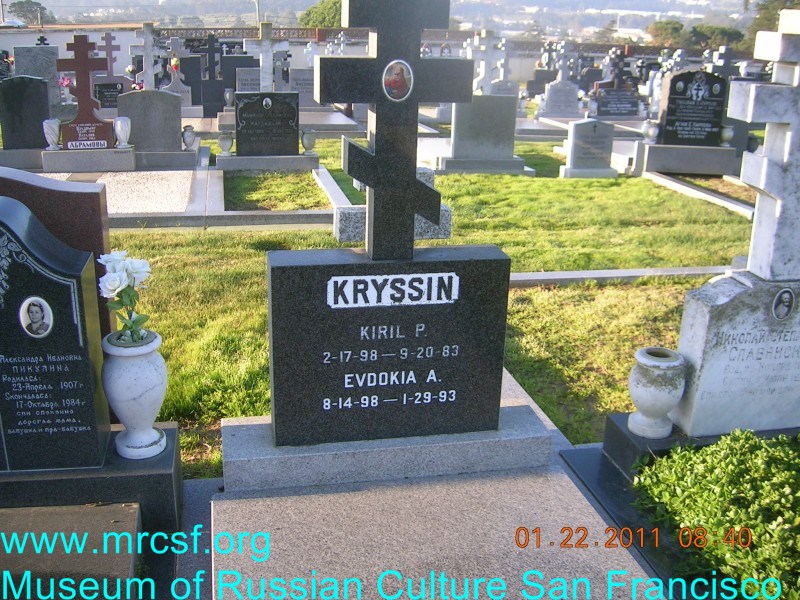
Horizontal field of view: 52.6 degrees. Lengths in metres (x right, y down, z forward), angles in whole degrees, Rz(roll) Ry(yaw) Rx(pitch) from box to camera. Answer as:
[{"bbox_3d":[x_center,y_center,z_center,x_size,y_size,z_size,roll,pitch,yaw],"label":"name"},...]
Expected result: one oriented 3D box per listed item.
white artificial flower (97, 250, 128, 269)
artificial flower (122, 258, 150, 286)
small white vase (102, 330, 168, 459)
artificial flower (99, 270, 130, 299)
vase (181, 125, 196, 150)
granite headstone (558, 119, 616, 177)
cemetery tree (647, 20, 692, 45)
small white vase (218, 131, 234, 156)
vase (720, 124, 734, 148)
[{"bbox_3d":[-0.853,-0.119,2.400,0.095,0.065,0.090,-4,19,-16],"label":"white artificial flower"},{"bbox_3d":[-0.762,-0.080,2.340,0.082,0.078,0.080,-2,19,-12],"label":"artificial flower"},{"bbox_3d":[-0.817,0.292,2.500,0.200,0.365,0.200,-2,19,-12],"label":"small white vase"},{"bbox_3d":[-0.840,-0.046,2.380,0.095,0.085,0.075,-4,19,-16],"label":"artificial flower"},{"bbox_3d":[-2.338,-1.805,9.006,0.140,0.257,0.140,-2,18,-12],"label":"vase"},{"bbox_3d":[2.282,-1.823,9.765,0.598,0.662,0.273,-2,18,-12],"label":"granite headstone"},{"bbox_3d":[23.235,-22.283,70.000,3.900,4.200,3.900,2,18,-1],"label":"cemetery tree"},{"bbox_3d":[-1.951,-1.753,9.079,0.161,0.255,0.161,-2,18,-12],"label":"small white vase"},{"bbox_3d":[3.654,-1.823,9.020,0.160,0.250,0.160,-2,19,-12],"label":"vase"}]

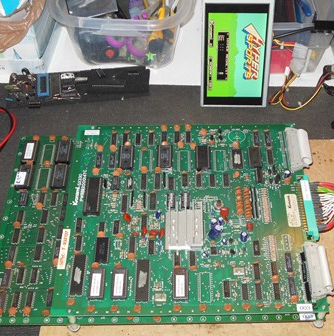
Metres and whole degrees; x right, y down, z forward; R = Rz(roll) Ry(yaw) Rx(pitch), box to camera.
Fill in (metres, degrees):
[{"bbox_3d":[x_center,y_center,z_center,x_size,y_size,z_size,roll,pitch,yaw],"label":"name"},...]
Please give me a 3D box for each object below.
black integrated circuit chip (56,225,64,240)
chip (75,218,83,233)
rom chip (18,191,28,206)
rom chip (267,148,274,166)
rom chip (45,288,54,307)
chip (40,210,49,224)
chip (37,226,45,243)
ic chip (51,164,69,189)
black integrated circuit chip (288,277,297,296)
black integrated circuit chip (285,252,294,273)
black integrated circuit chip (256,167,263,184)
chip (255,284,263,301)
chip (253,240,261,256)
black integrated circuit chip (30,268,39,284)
[{"bbox_3d":[-0.141,0.086,0.655,0.008,0.004,0.020,0,56,1],"label":"black integrated circuit chip"},{"bbox_3d":[-0.113,0.075,0.639,0.007,0.004,0.019,-1,54,2],"label":"chip"},{"bbox_3d":[-0.199,0.044,0.679,0.008,0.006,0.020,-1,55,2],"label":"rom chip"},{"bbox_3d":[0.143,-0.014,0.688,0.007,0.004,0.025,0,56,1],"label":"rom chip"},{"bbox_3d":[-0.141,0.158,0.594,0.007,0.004,0.020,-1,55,1],"label":"rom chip"},{"bbox_3d":[-0.164,0.066,0.659,0.007,0.004,0.019,-1,55,1],"label":"chip"},{"bbox_3d":[-0.167,0.091,0.660,0.008,0.004,0.019,-1,54,2],"label":"chip"},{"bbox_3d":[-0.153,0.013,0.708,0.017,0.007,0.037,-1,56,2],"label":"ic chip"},{"bbox_3d":[0.147,0.142,0.582,0.008,0.004,0.024,0,56,1],"label":"black integrated circuit chip"},{"bbox_3d":[0.146,0.114,0.592,0.007,0.004,0.024,-1,55,1],"label":"black integrated circuit chip"},{"bbox_3d":[0.127,0.011,0.675,0.008,0.004,0.024,-1,54,2],"label":"black integrated circuit chip"},{"bbox_3d":[0.108,0.146,0.581,0.008,0.004,0.020,-1,56,2],"label":"chip"},{"bbox_3d":[0.111,0.100,0.612,0.007,0.004,0.019,0,56,1],"label":"chip"},{"bbox_3d":[-0.167,0.135,0.617,0.007,0.004,0.020,-1,55,2],"label":"black integrated circuit chip"}]

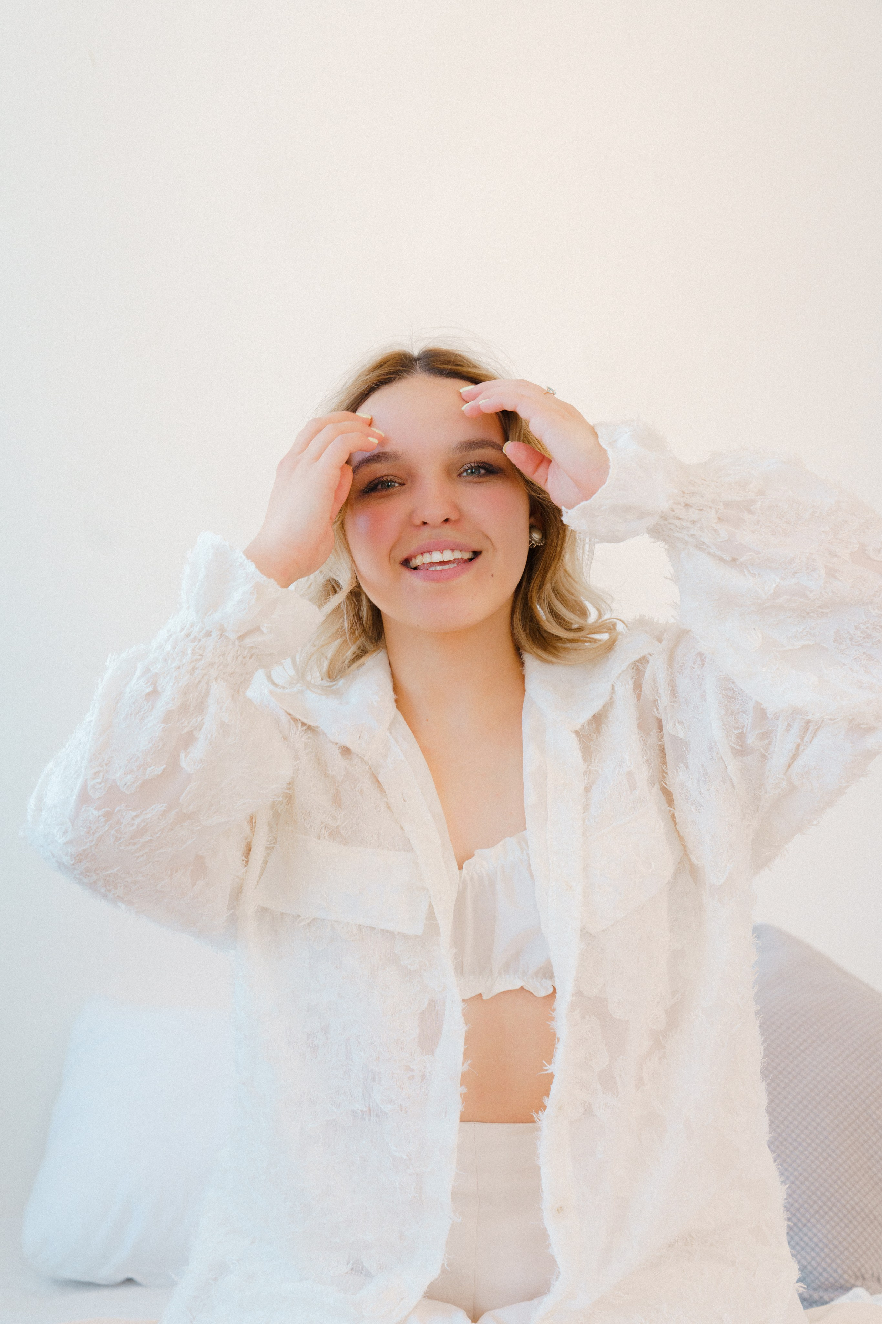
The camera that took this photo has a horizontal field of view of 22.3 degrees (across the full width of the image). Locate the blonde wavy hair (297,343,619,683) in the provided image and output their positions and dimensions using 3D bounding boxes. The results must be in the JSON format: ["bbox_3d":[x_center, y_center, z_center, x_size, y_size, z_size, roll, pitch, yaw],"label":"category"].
[{"bbox_3d":[0.013,-0.116,1.740,0.245,0.262,0.220,-5,-2,2],"label":"blonde wavy hair"}]

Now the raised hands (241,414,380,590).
[{"bbox_3d":[-0.094,-0.115,1.620,0.078,0.138,0.085,20,0,-14],"label":"raised hands"}]

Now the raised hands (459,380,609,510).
[{"bbox_3d":[0.073,-0.167,1.630,0.130,0.070,0.085,41,0,0],"label":"raised hands"}]

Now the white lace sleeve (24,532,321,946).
[{"bbox_3d":[-0.196,0.056,1.640,0.220,0.300,0.230,0,0,0],"label":"white lace sleeve"}]

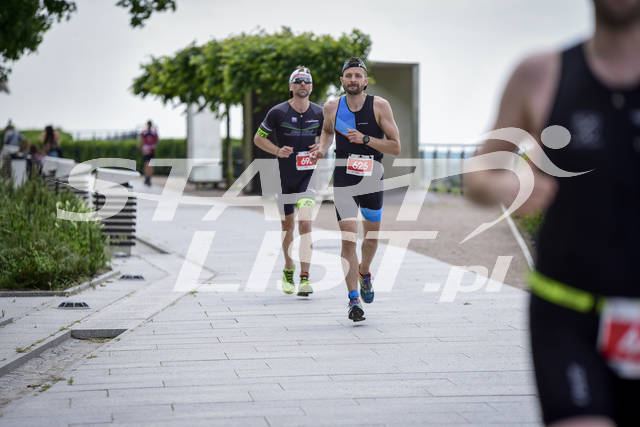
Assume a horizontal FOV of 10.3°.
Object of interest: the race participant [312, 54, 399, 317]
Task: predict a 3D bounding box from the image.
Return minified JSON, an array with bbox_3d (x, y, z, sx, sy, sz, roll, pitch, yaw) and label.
[{"bbox_3d":[0.246,-0.168,23.950,0.590,1.770,0.720,0,1,3],"label":"race participant"}]

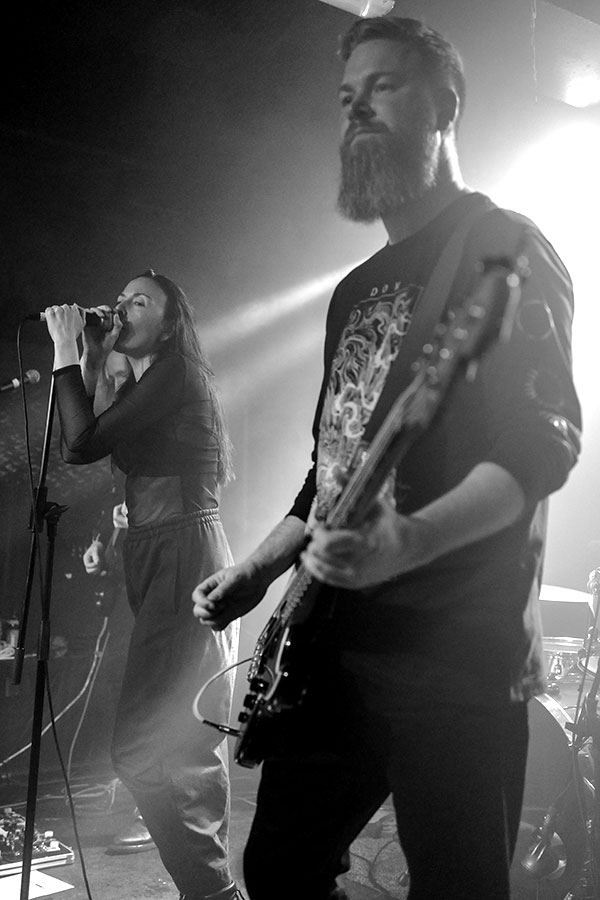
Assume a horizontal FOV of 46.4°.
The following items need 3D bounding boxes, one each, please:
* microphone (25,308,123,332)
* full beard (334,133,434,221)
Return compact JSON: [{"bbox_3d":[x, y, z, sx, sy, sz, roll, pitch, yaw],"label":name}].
[{"bbox_3d":[-0.520,-0.304,1.620,0.225,0.053,0.053,1,-8,-18],"label":"microphone"},{"bbox_3d":[0.137,-0.432,1.105,0.125,0.150,0.145,8,-11,-44],"label":"full beard"}]

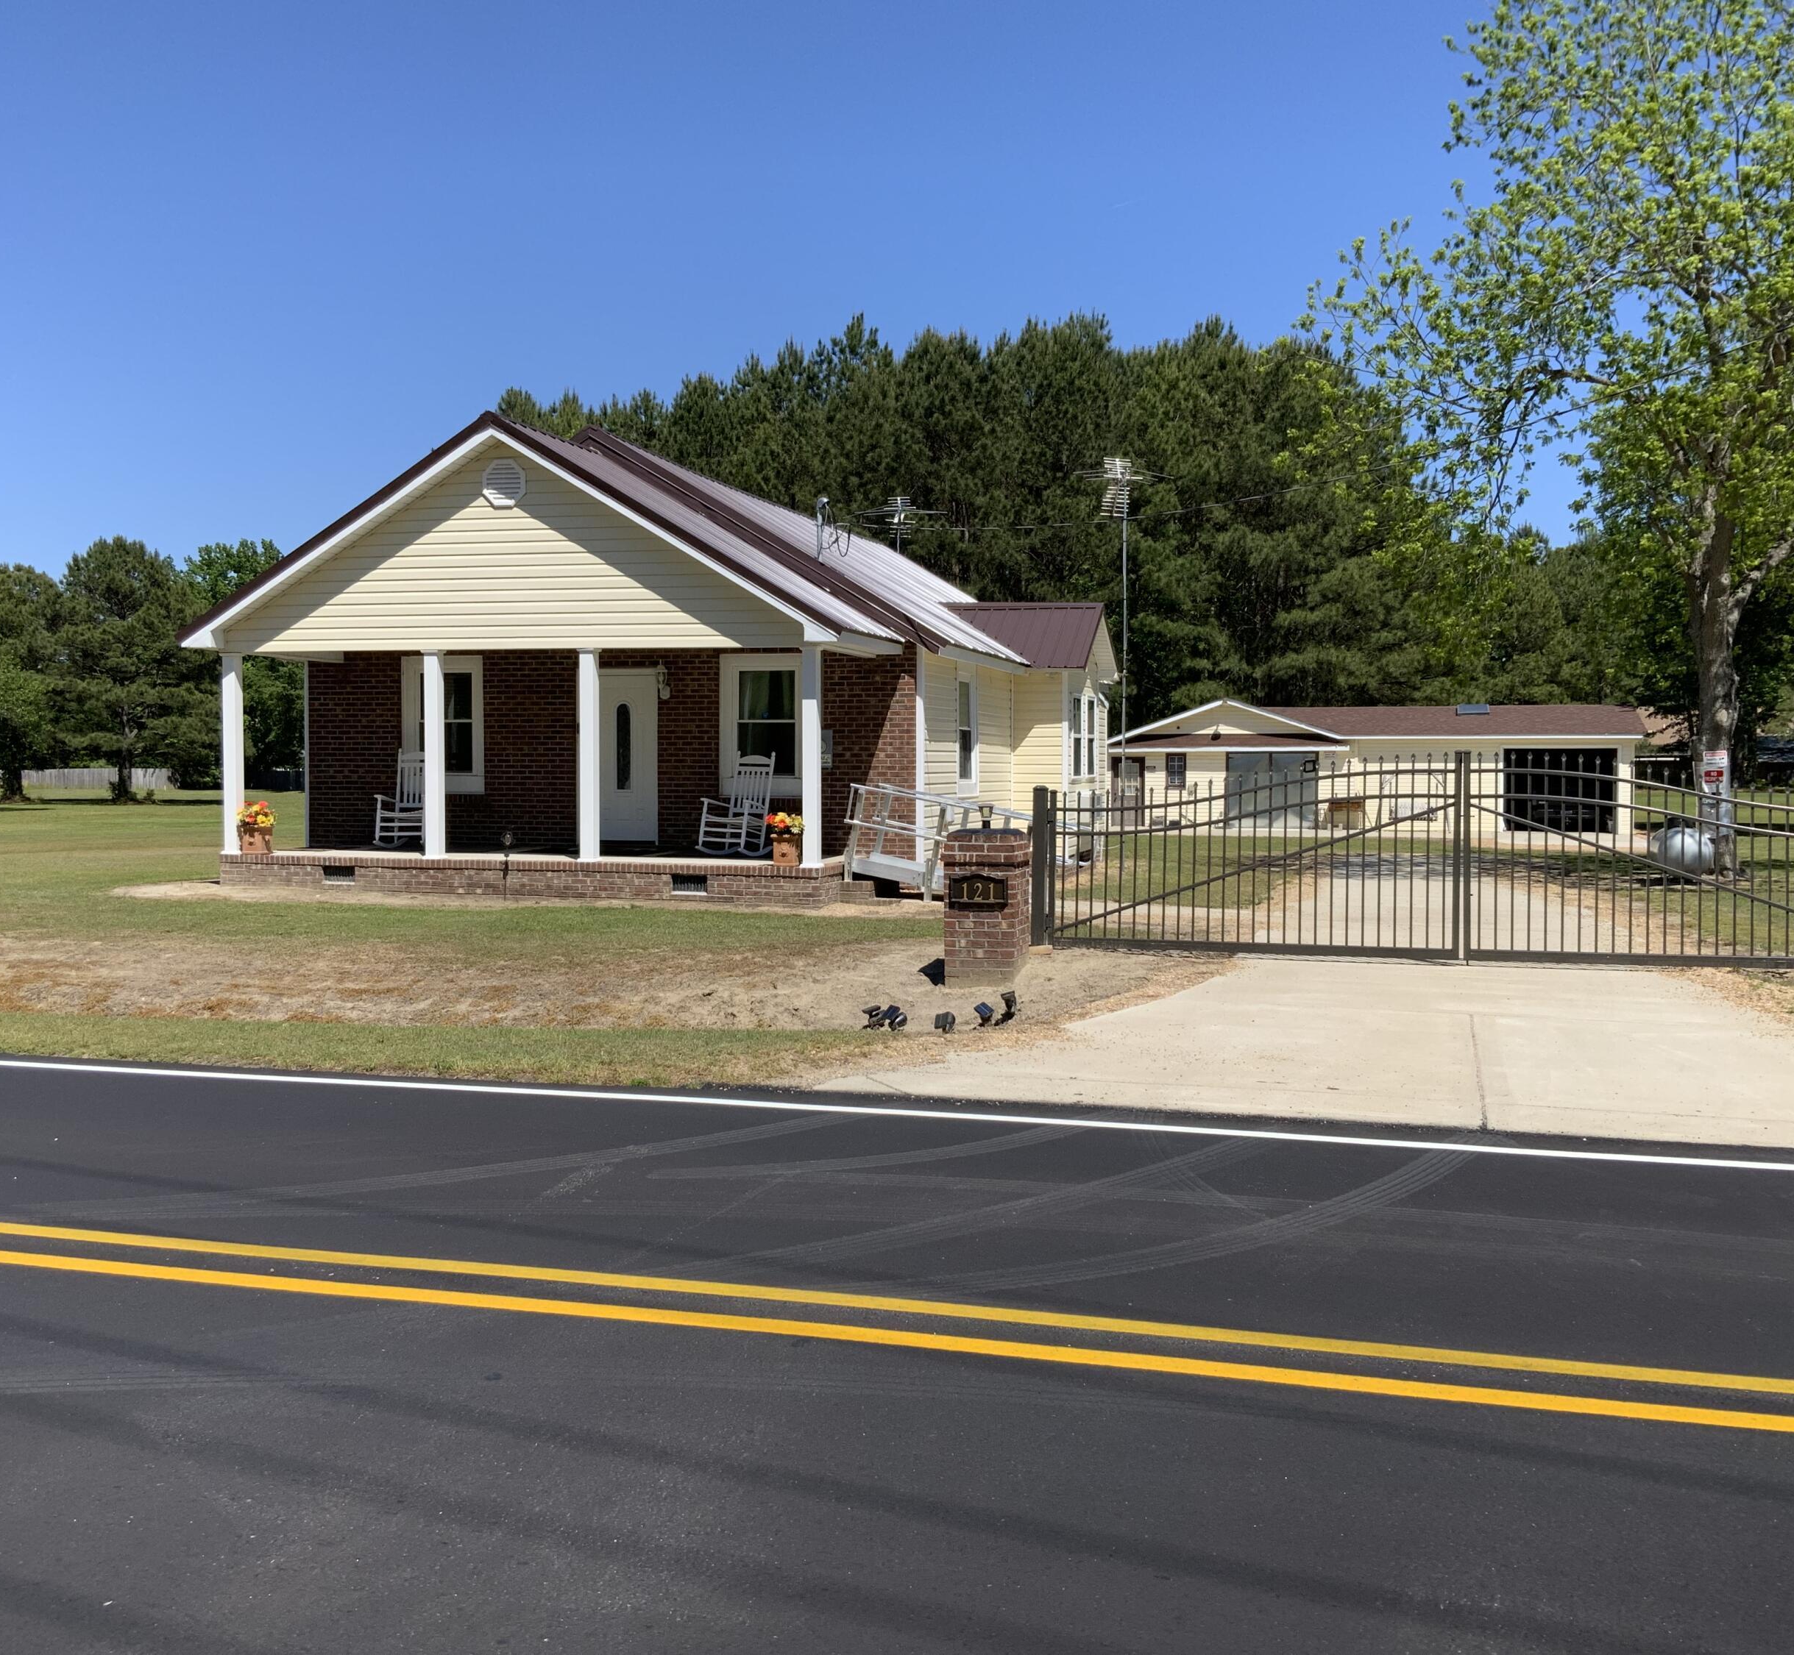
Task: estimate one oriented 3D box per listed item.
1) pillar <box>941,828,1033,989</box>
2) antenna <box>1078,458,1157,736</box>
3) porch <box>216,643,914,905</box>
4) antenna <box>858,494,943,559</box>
[{"bbox_3d":[0.641,0.561,12.995,0.561,1.073,0.561,1,3,14],"label":"pillar"},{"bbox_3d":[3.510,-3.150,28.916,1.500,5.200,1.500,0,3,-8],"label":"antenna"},{"bbox_3d":[-3.914,-0.686,21.362,7.485,2.761,2.140,1,3,14],"label":"porch"},{"bbox_3d":[0.047,-5.636,35.231,1.700,1.400,1.600,0,3,-5],"label":"antenna"}]

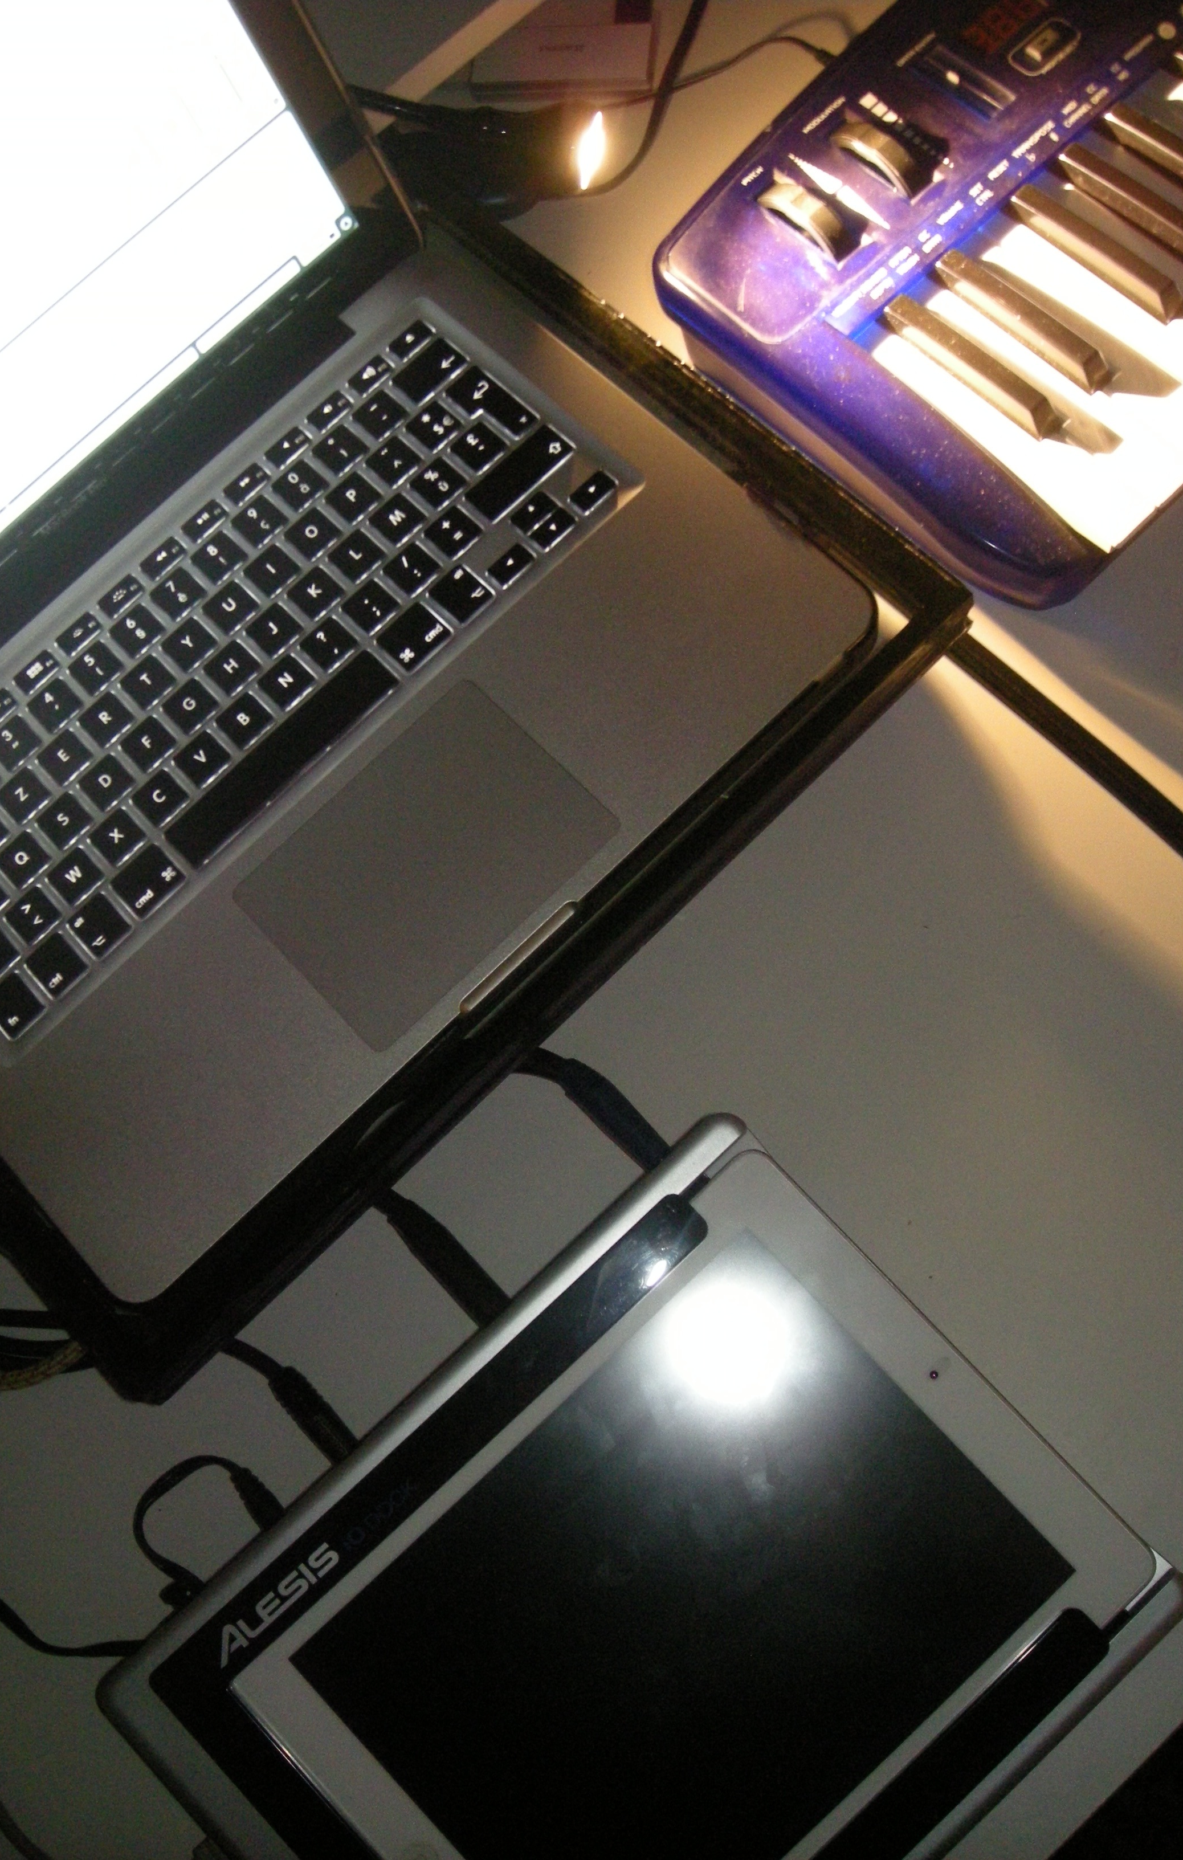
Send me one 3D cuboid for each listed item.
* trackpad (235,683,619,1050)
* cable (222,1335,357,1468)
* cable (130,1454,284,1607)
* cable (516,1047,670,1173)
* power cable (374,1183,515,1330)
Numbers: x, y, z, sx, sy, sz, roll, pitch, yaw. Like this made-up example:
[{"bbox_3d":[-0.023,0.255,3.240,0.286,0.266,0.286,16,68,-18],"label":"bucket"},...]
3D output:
[{"bbox_3d":[-0.053,-0.022,0.605,0.105,0.005,0.077,-43,71,-5],"label":"trackpad"},{"bbox_3d":[-0.100,0.153,0.624,0.062,0.017,0.015,37,82,18],"label":"cable"},{"bbox_3d":[-0.131,0.196,0.625,0.040,0.028,0.056,39,83,18],"label":"cable"},{"bbox_3d":[0.002,0.059,0.635,0.061,0.018,0.018,36,82,18],"label":"cable"},{"bbox_3d":[-0.051,0.106,0.628,0.016,0.018,0.064,-43,71,-5],"label":"power cable"}]

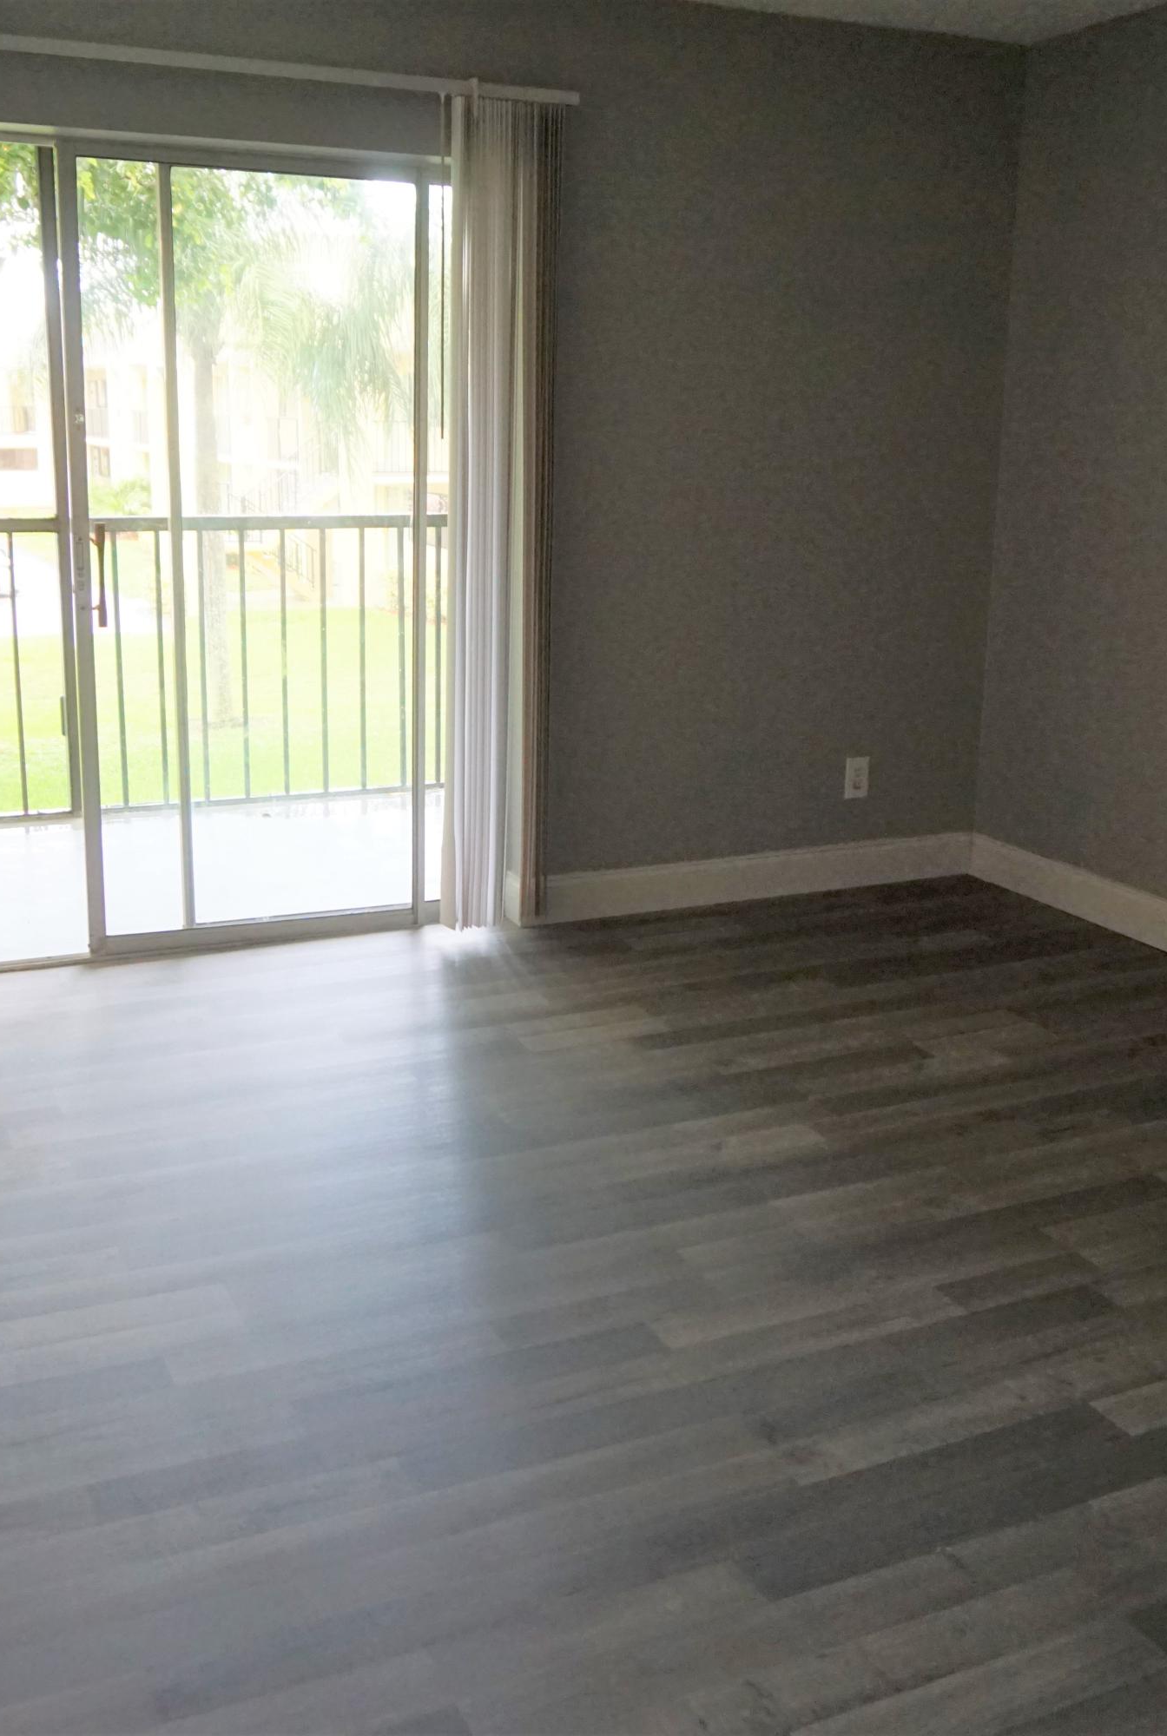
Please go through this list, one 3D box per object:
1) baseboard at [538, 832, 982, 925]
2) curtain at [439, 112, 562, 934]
[{"bbox_3d":[0.538,0.027,5.251,1.567,0.139,0.017,-6,16,-24],"label":"baseboard"},{"bbox_3d":[-0.217,-0.882,4.558,0.259,2.129,0.100,-6,16,-24],"label":"curtain"}]

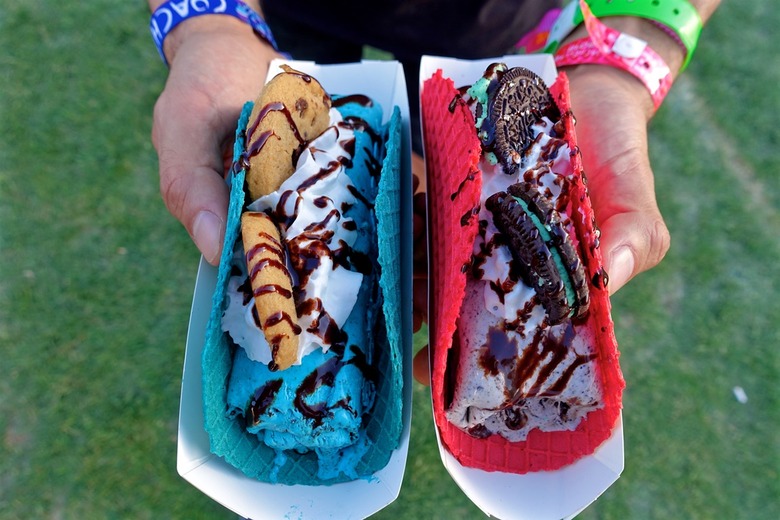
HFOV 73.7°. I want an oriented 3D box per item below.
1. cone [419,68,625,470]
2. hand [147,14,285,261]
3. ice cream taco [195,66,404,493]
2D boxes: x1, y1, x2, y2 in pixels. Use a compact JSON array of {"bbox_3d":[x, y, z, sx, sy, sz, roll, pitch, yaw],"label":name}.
[{"bbox_3d":[0.043,-0.013,0.196,0.060,0.062,0.163,1,63,-1],"label":"cone"},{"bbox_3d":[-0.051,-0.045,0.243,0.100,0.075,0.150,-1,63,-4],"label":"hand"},{"bbox_3d":[-0.031,-0.009,0.202,0.064,0.062,0.163,1,63,-3],"label":"ice cream taco"}]

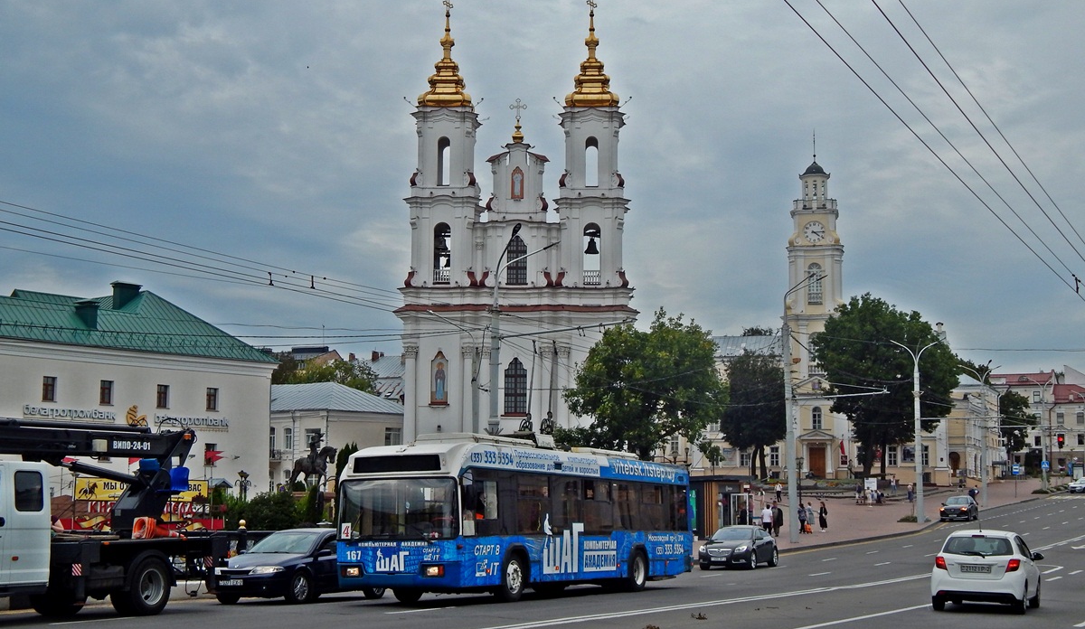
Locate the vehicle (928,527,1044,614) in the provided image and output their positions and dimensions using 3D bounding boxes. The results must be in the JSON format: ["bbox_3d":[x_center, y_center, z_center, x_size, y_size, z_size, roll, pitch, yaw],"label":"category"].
[{"bbox_3d":[8.750,4.970,30.000,1.700,1.510,3.950,-2,-7,23],"label":"vehicle"}]

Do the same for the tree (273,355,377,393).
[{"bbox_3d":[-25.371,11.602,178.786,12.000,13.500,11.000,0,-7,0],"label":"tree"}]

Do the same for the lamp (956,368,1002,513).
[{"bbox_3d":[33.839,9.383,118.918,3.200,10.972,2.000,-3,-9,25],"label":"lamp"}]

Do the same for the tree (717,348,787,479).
[{"bbox_3d":[20.855,9.896,153.063,6.700,13.296,6.700,0,-8,0],"label":"tree"}]

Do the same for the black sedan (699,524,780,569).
[{"bbox_3d":[7.080,8.380,55.300,1.860,1.500,4.830,-2,-7,23],"label":"black sedan"}]

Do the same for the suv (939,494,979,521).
[{"bbox_3d":[26.677,12.359,97.928,1.820,1.620,4.400,-3,-9,25],"label":"suv"}]

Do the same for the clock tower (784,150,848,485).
[{"bbox_3d":[29.843,0.346,167.804,6.800,35.269,6.800,-1,-8,12],"label":"clock tower"}]

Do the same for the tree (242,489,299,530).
[{"bbox_3d":[-12.731,9.276,72.126,2.800,2.300,2.600,0,-7,0],"label":"tree"}]

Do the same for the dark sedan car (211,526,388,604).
[{"bbox_3d":[-4.673,4.910,30.492,1.770,1.430,4.580,-3,-9,25],"label":"dark sedan car"}]

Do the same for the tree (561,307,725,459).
[{"bbox_3d":[5.265,5.348,77.988,8.300,11.309,8.000,0,-8,0],"label":"tree"}]

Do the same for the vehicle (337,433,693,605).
[{"bbox_3d":[-0.060,4.251,32.460,2.500,3.220,11.930,-3,-9,25],"label":"vehicle"}]

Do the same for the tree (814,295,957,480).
[{"bbox_3d":[34.015,7.189,153.058,15.000,18.400,14.000,0,-7,0],"label":"tree"}]

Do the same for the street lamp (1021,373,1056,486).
[{"bbox_3d":[49.475,11.658,152.655,3.700,11.400,0.700,-3,-7,27],"label":"street lamp"}]

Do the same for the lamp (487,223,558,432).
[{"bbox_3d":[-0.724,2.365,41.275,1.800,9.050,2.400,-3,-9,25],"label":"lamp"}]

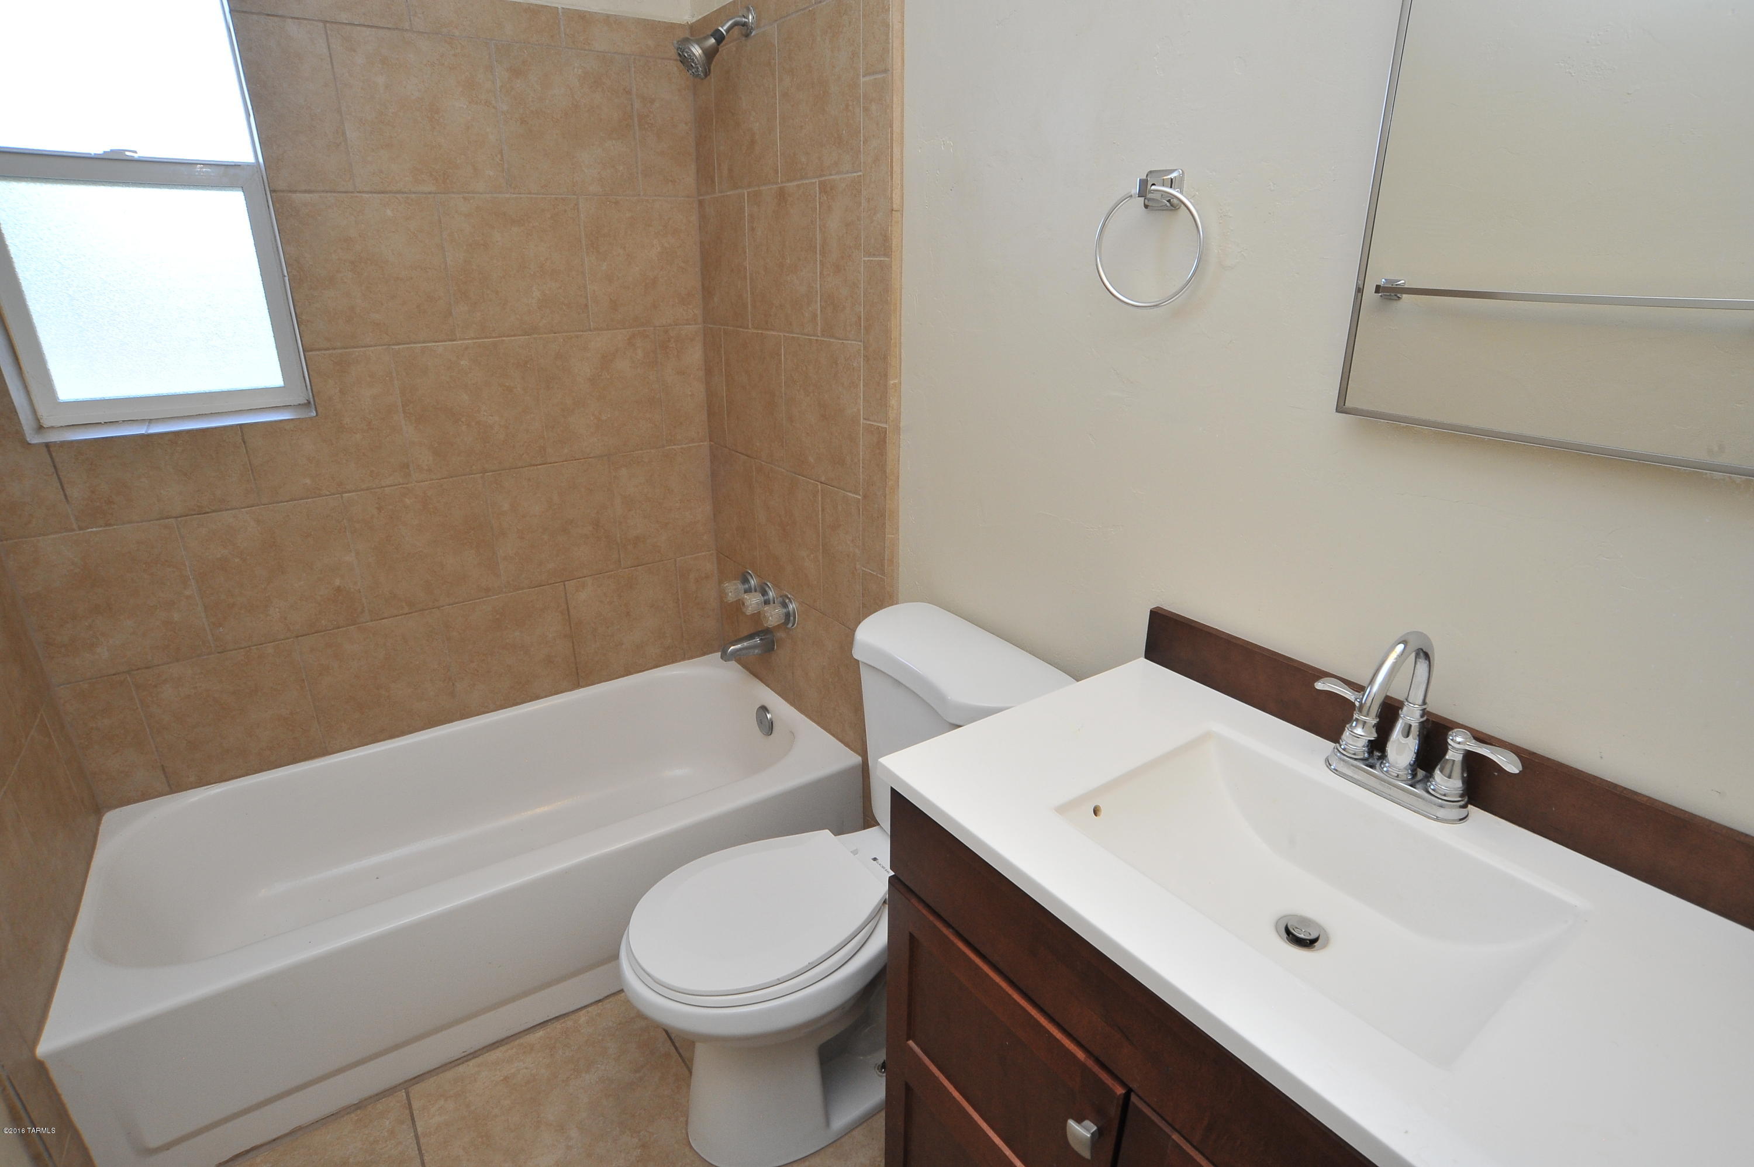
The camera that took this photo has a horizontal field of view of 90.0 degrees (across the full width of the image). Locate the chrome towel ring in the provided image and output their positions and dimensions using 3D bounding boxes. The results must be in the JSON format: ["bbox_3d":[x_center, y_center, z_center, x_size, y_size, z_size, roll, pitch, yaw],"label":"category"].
[{"bbox_3d":[0.356,-0.440,1.122,0.054,0.167,0.170,-15,26,-33],"label":"chrome towel ring"}]

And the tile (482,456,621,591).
[{"bbox_3d":[-0.802,-0.149,2.200,0.305,0.305,0.010,-14,24,-33],"label":"tile"}]

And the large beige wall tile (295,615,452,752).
[{"bbox_3d":[-1.168,0.222,2.095,0.300,0.298,0.010,-15,26,-33],"label":"large beige wall tile"}]

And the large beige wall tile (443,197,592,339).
[{"bbox_3d":[-0.811,-0.718,1.981,0.305,0.306,0.010,-14,24,-33],"label":"large beige wall tile"}]

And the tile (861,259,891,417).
[{"bbox_3d":[0.001,-0.460,1.675,0.010,0.306,0.084,-14,24,-33],"label":"tile"}]

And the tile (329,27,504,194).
[{"bbox_3d":[-0.933,-0.966,1.807,0.304,0.304,0.010,-14,25,-33],"label":"tile"}]

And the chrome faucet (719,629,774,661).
[{"bbox_3d":[-0.338,0.161,2.303,0.153,0.059,0.056,-15,26,-33],"label":"chrome faucet"}]

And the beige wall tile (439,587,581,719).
[{"bbox_3d":[-0.922,0.164,2.226,0.305,0.298,0.010,-14,24,-33],"label":"beige wall tile"}]

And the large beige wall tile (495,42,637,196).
[{"bbox_3d":[-0.686,-1.029,1.971,0.304,0.304,0.010,-14,25,-33],"label":"large beige wall tile"}]

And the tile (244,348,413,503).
[{"bbox_3d":[-1.168,-0.340,1.851,0.305,0.308,0.010,-14,24,-33],"label":"tile"}]

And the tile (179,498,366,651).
[{"bbox_3d":[-1.292,-0.023,1.895,0.304,0.304,0.010,-14,25,-33],"label":"tile"}]

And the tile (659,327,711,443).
[{"bbox_3d":[-0.509,-0.510,2.304,0.125,0.304,0.010,-14,25,-33],"label":"tile"}]

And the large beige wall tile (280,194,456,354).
[{"bbox_3d":[-1.059,-0.657,1.829,0.300,0.304,0.010,-14,25,-33],"label":"large beige wall tile"}]

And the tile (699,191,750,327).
[{"bbox_3d":[-0.368,-0.774,2.116,0.010,0.306,0.267,-14,24,-33],"label":"tile"}]

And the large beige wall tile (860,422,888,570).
[{"bbox_3d":[-0.001,-0.170,1.794,0.010,0.304,0.087,-14,25,-33],"label":"large beige wall tile"}]

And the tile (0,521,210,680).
[{"bbox_3d":[-1.510,0.033,1.738,0.275,0.305,0.010,-14,24,-33],"label":"tile"}]

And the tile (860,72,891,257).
[{"bbox_3d":[0.000,-0.742,1.571,0.010,0.303,0.084,-14,24,-33],"label":"tile"}]

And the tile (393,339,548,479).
[{"bbox_3d":[-0.929,-0.404,2.025,0.304,0.304,0.010,-14,25,-33],"label":"tile"}]

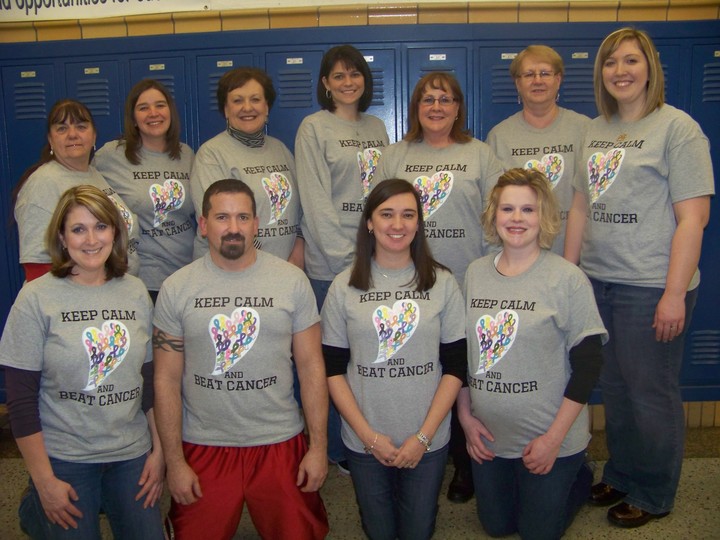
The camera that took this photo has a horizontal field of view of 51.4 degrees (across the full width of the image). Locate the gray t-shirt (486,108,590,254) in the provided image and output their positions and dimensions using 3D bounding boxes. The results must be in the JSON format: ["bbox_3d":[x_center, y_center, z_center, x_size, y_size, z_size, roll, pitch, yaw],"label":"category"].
[{"bbox_3d":[0.665,-0.278,2.790,0.450,0.650,0.280,0,9,12],"label":"gray t-shirt"}]

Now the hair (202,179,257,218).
[{"bbox_3d":[-0.413,-0.220,2.370,0.175,0.150,0.200,-3,9,-14],"label":"hair"}]

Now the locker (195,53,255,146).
[{"bbox_3d":[-0.563,-0.214,3.450,0.280,1.480,0.280,-1,5,3],"label":"locker"}]

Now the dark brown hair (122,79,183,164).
[{"bbox_3d":[-0.768,-0.549,2.770,0.210,0.310,0.210,-4,9,-16],"label":"dark brown hair"}]

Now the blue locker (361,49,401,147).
[{"bbox_3d":[0.053,-0.202,3.458,0.300,1.580,0.300,-1,10,3],"label":"blue locker"}]

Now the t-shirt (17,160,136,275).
[{"bbox_3d":[-1.045,-0.153,2.760,0.460,0.560,0.330,-6,7,-42],"label":"t-shirt"}]

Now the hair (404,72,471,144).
[{"bbox_3d":[0.293,-0.610,2.830,0.245,0.255,0.230,0,5,8],"label":"hair"}]

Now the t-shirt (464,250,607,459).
[{"bbox_3d":[0.574,0.269,2.444,0.460,0.660,0.320,4,12,28],"label":"t-shirt"}]

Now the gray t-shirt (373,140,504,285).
[{"bbox_3d":[0.296,-0.155,2.750,0.480,0.650,0.300,1,11,15],"label":"gray t-shirt"}]

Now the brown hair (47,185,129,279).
[{"bbox_3d":[-0.806,-0.114,2.190,0.225,0.265,0.220,-5,11,-17],"label":"brown hair"}]

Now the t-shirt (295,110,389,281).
[{"bbox_3d":[-0.062,-0.296,3.020,0.430,0.650,0.270,-4,6,-28],"label":"t-shirt"}]

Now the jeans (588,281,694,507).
[{"bbox_3d":[1.048,0.424,2.750,0.320,0.910,0.390,-6,10,-29],"label":"jeans"}]

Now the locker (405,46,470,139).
[{"bbox_3d":[0.357,-0.206,3.440,0.300,1.580,0.300,-1,10,3],"label":"locker"}]

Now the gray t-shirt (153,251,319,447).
[{"bbox_3d":[-0.399,0.251,2.396,0.510,0.640,0.280,-2,10,-6],"label":"gray t-shirt"}]

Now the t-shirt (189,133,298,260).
[{"bbox_3d":[-0.432,-0.195,2.846,0.440,0.640,0.280,-6,11,-22],"label":"t-shirt"}]

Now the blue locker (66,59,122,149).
[{"bbox_3d":[-1.074,-0.166,3.308,0.275,1.450,0.300,-1,8,3],"label":"blue locker"}]

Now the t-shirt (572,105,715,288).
[{"bbox_3d":[0.981,-0.252,2.600,0.480,0.620,0.310,3,7,42],"label":"t-shirt"}]

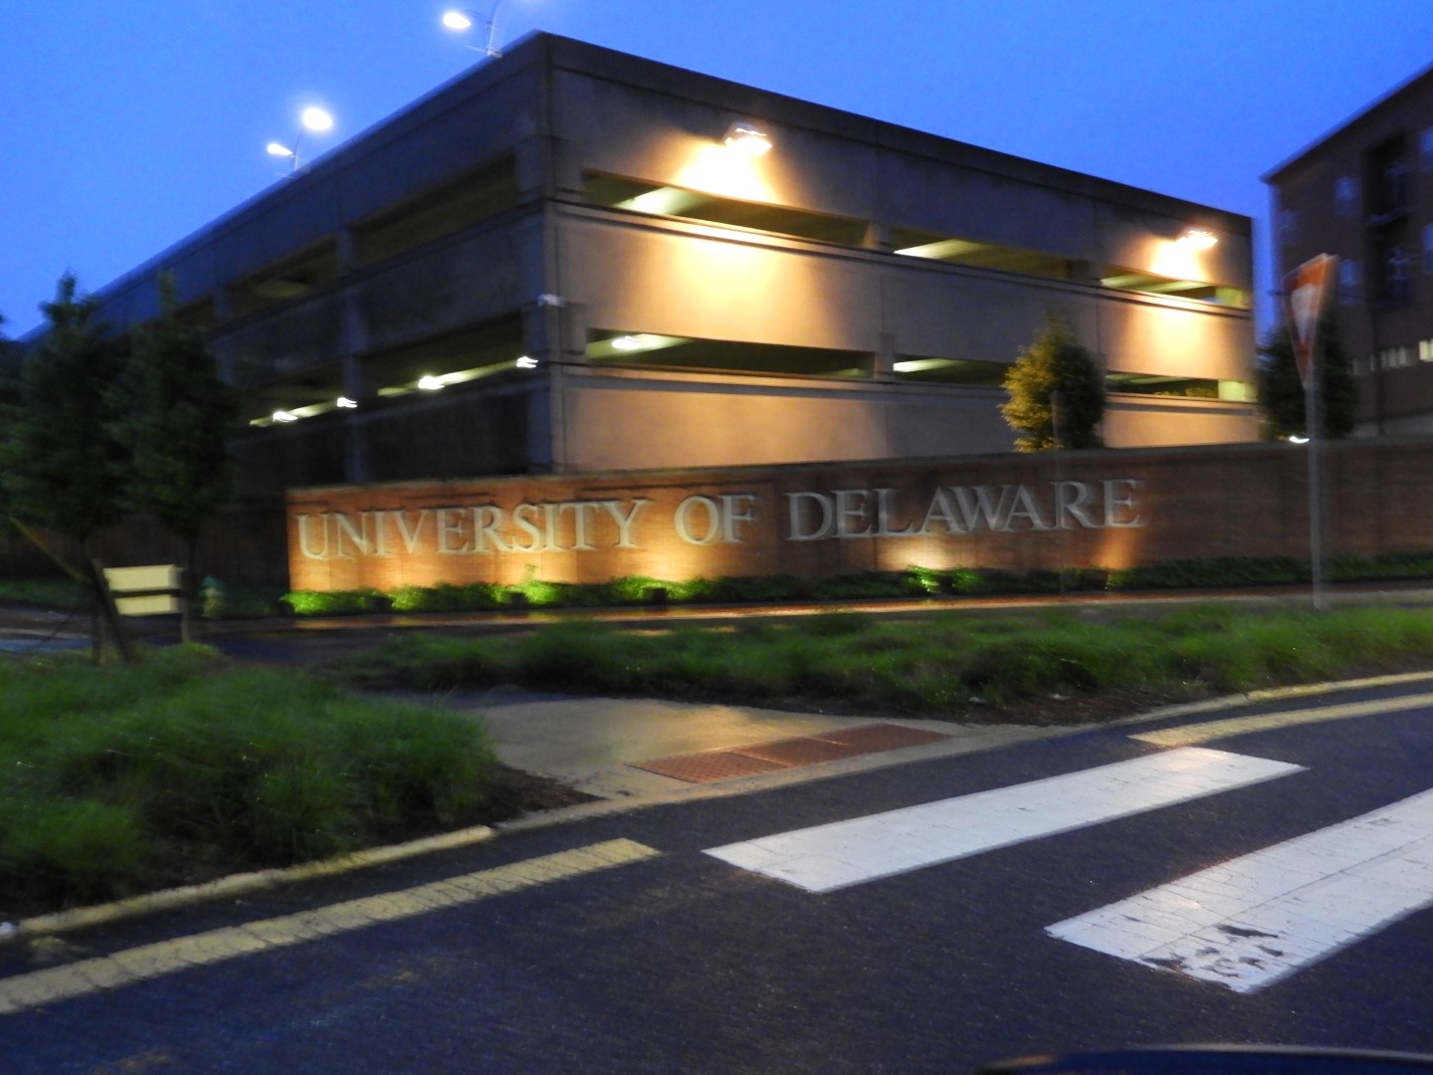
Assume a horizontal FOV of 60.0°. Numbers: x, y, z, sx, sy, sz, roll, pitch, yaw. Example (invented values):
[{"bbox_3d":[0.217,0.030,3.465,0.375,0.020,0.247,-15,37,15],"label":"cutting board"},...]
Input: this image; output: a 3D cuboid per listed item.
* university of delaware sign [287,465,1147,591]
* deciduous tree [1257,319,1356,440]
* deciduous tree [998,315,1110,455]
[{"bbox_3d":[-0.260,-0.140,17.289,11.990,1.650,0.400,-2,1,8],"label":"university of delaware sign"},{"bbox_3d":[12.680,-2.218,26.541,2.126,4.908,2.126,-2,1,0],"label":"deciduous tree"},{"bbox_3d":[6.749,-1.960,24.541,2.076,4.897,2.076,-2,1,0],"label":"deciduous tree"}]

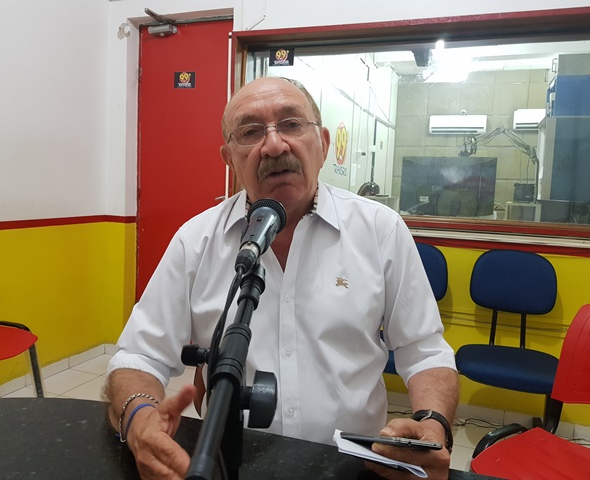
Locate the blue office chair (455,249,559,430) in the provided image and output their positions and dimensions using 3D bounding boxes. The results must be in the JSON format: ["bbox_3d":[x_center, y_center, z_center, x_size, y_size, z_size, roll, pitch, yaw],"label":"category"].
[{"bbox_3d":[0.947,0.515,2.127,0.440,0.910,0.500,4,6,18],"label":"blue office chair"}]

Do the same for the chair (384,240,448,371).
[{"bbox_3d":[0.497,0.482,2.275,0.440,0.910,0.500,4,6,18],"label":"chair"}]

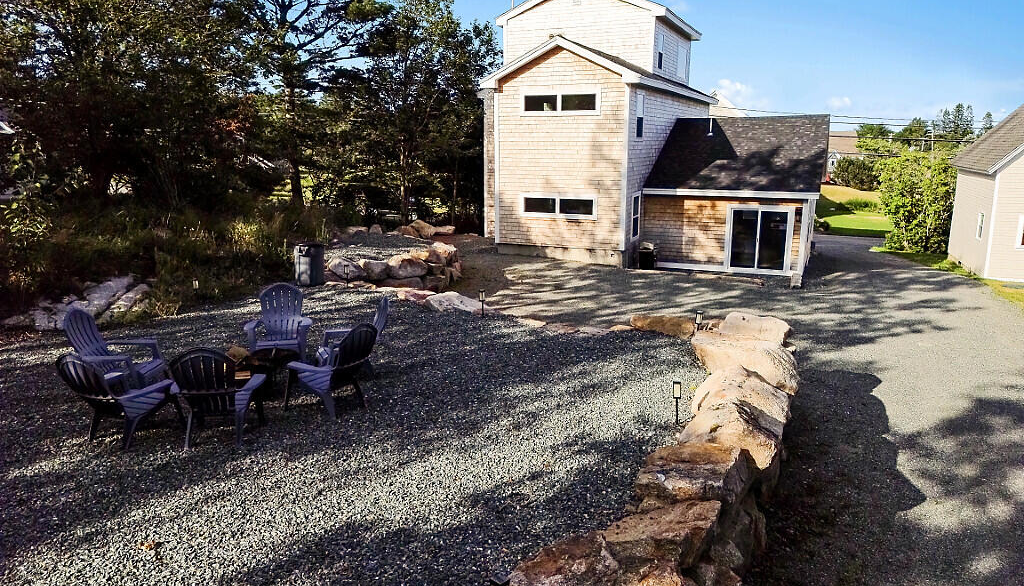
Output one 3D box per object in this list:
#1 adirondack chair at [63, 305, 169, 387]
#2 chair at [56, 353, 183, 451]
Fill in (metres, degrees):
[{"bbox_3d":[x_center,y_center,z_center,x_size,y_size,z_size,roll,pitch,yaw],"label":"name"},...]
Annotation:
[{"bbox_3d":[-4.068,0.632,7.344,0.850,0.920,0.750,-1,12,-6],"label":"adirondack chair"},{"bbox_3d":[-3.432,0.867,6.262,0.750,0.920,0.850,6,14,27],"label":"chair"}]

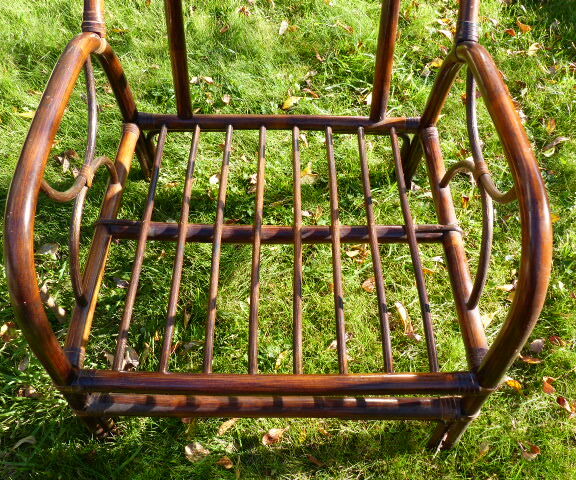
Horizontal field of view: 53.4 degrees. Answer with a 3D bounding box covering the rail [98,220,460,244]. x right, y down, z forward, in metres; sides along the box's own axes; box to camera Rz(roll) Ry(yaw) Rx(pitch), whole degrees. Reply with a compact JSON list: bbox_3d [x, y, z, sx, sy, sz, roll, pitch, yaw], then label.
[{"bbox_3d":[-0.017,-0.014,1.065,0.658,0.032,0.032,0,53,0],"label":"rail"}]

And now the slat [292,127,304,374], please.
[{"bbox_3d":[0.016,-0.016,0.997,0.012,0.012,0.538,0,53,-1],"label":"slat"}]

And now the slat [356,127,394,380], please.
[{"bbox_3d":[0.155,-0.016,1.044,0.013,0.013,0.556,0,53,-1],"label":"slat"}]

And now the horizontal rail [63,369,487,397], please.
[{"bbox_3d":[-0.020,0.208,0.826,0.601,0.033,0.033,0,53,-1],"label":"horizontal rail"}]

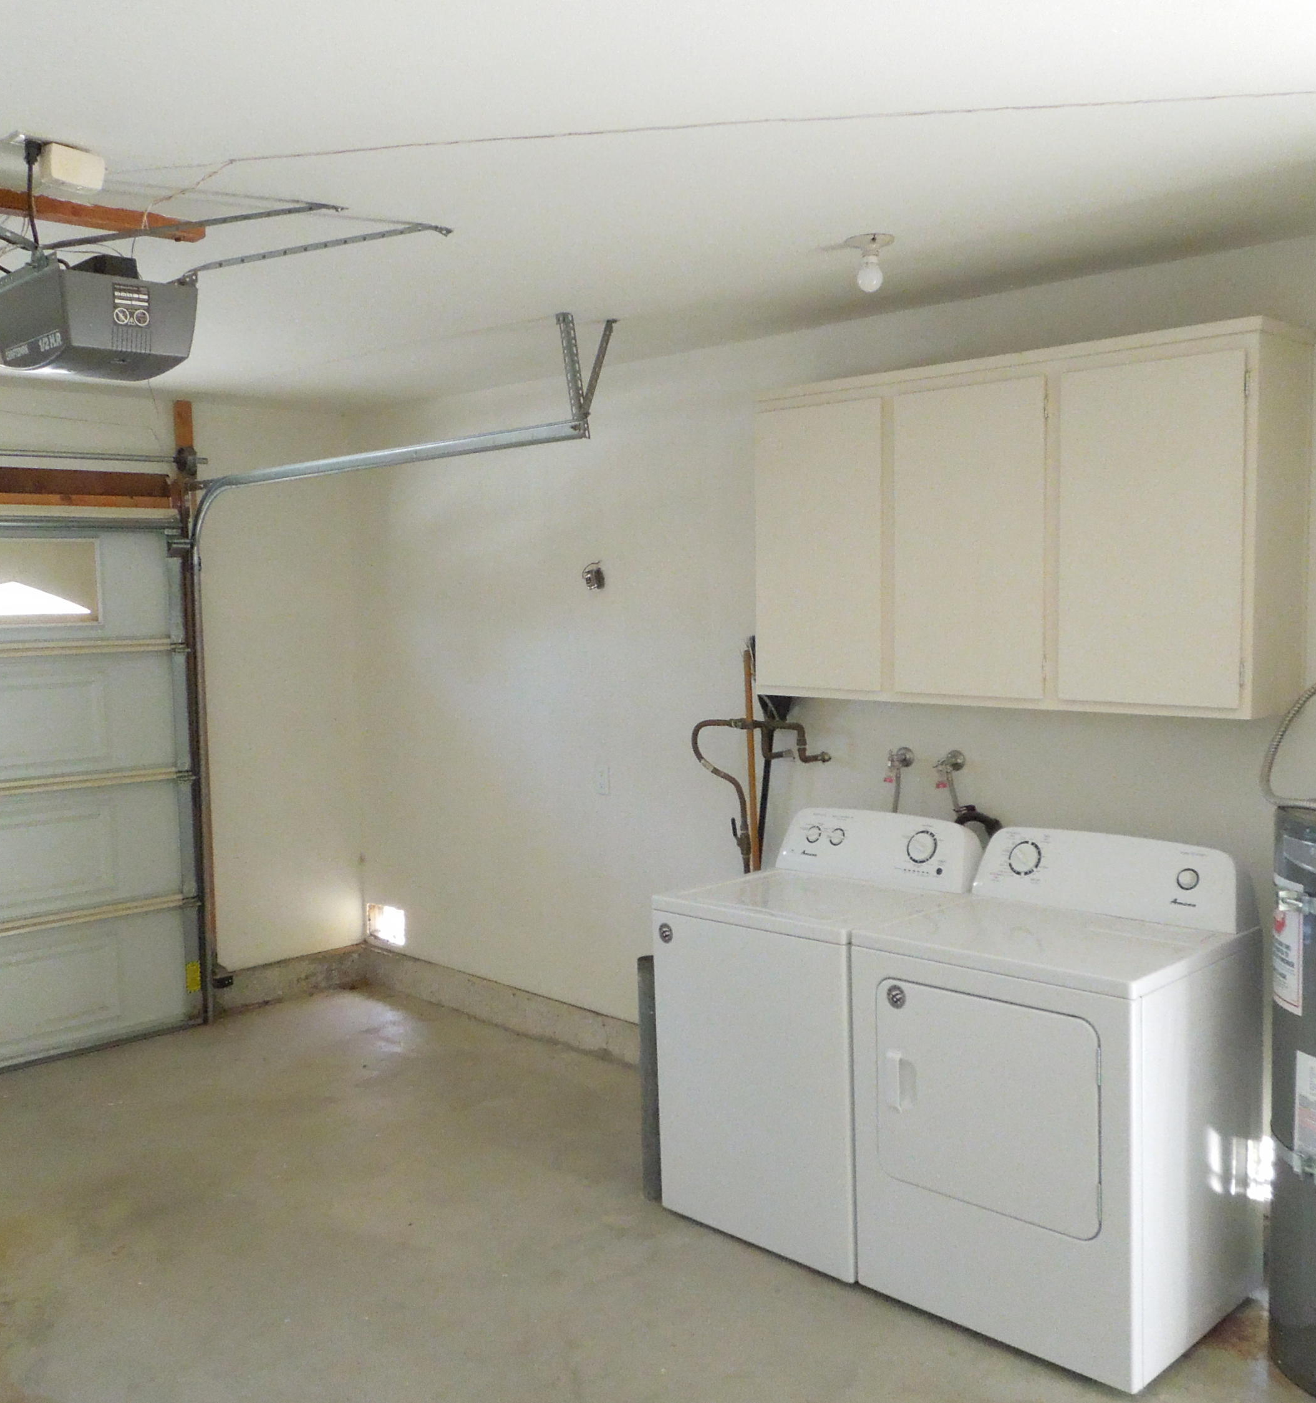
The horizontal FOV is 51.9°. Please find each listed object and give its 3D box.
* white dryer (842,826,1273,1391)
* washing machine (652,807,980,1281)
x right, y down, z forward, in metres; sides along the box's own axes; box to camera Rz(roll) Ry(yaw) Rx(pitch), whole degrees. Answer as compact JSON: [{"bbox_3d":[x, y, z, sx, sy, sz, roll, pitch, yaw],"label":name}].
[{"bbox_3d":[0.992,0.938,3.367,0.735,1.097,0.688,4,6,45],"label":"white dryer"},{"bbox_3d":[0.478,0.927,3.879,0.698,1.087,0.678,4,6,45],"label":"washing machine"}]

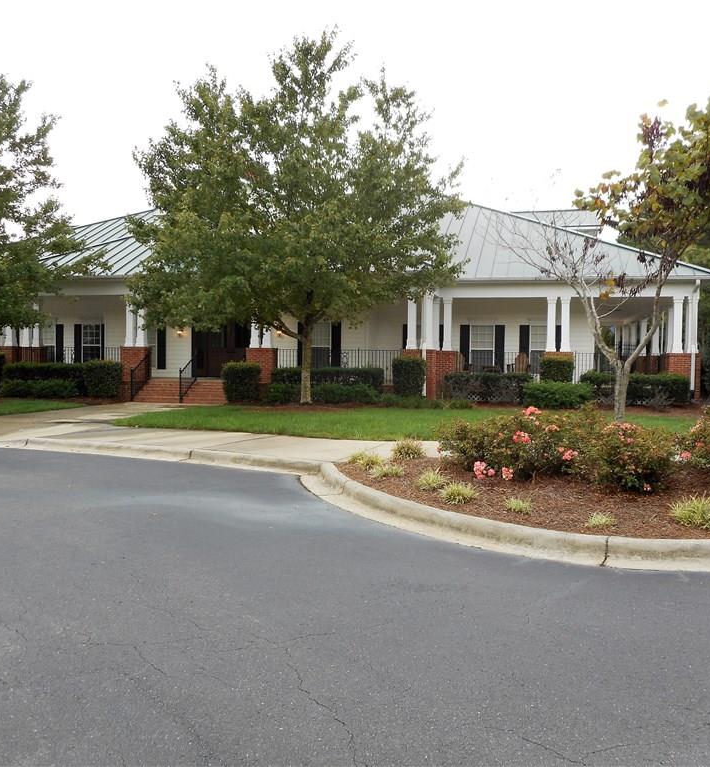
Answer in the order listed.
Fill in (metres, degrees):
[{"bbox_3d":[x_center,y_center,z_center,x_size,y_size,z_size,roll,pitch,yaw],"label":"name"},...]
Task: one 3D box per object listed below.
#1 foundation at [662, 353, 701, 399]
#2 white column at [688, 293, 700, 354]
[{"bbox_3d":[10.907,-0.234,24.670,1.000,1.520,0.970,1,2,13],"label":"foundation"},{"bbox_3d":[11.199,-1.938,24.442,0.323,1.879,0.323,1,2,11],"label":"white column"}]

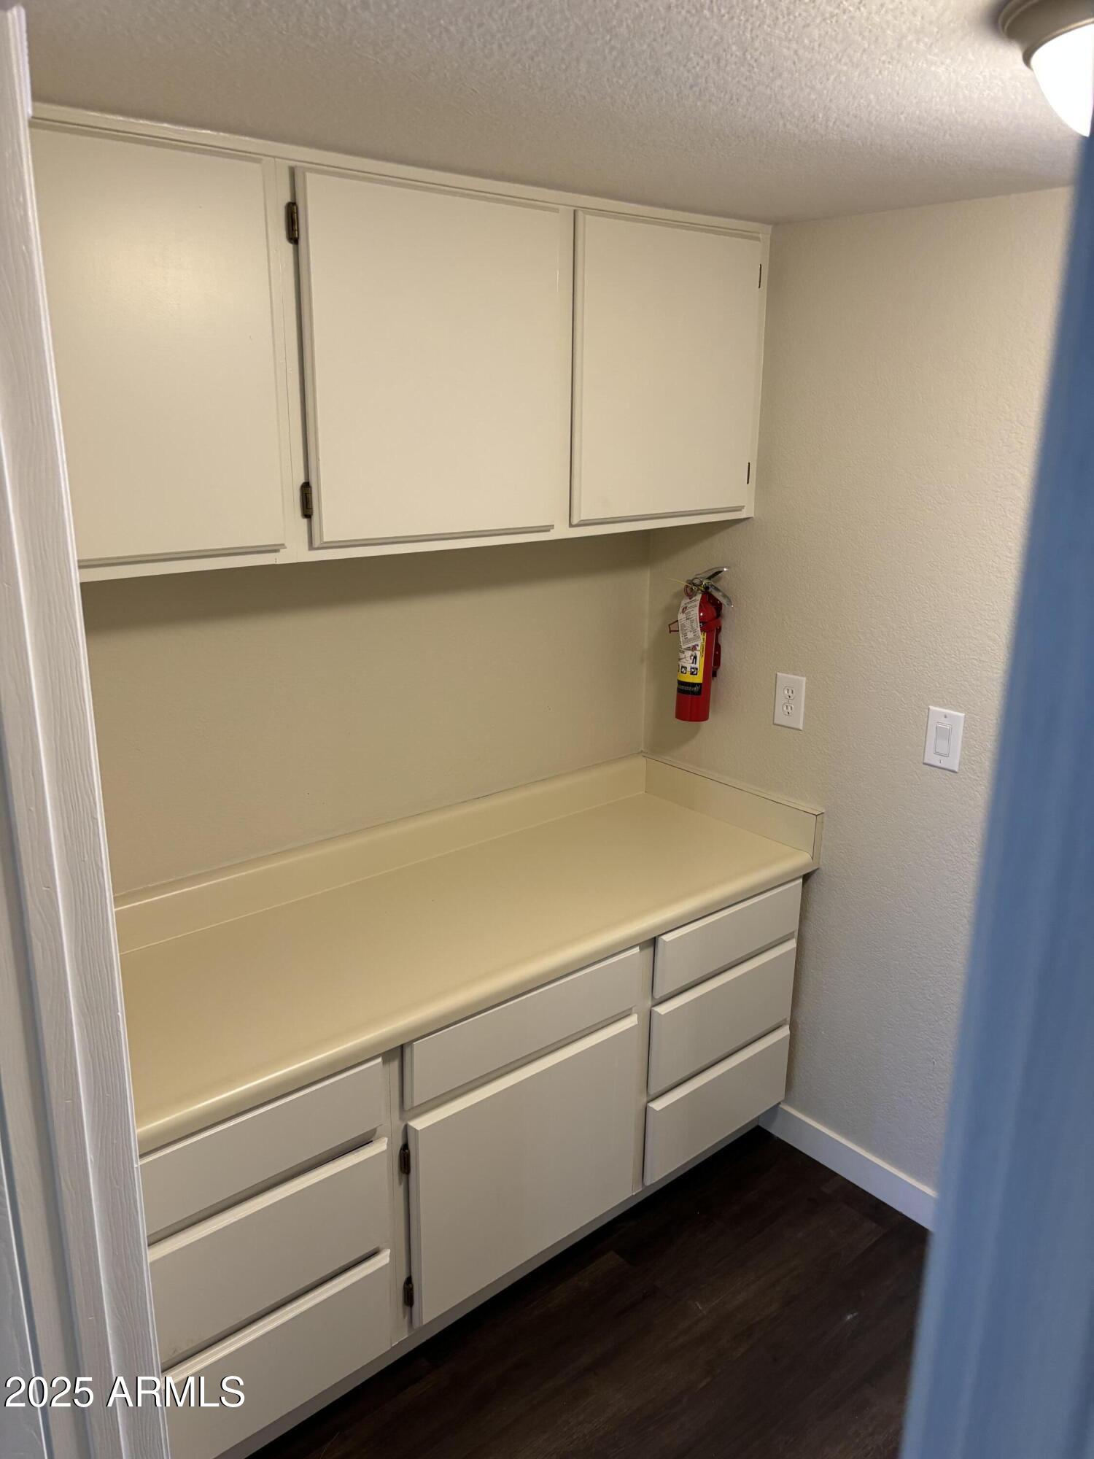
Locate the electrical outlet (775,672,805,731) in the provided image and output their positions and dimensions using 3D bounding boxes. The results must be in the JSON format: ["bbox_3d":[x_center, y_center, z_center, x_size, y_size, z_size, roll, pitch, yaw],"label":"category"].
[{"bbox_3d":[0.558,-0.064,2.519,0.009,0.124,0.079,-13,21,-38],"label":"electrical outlet"}]

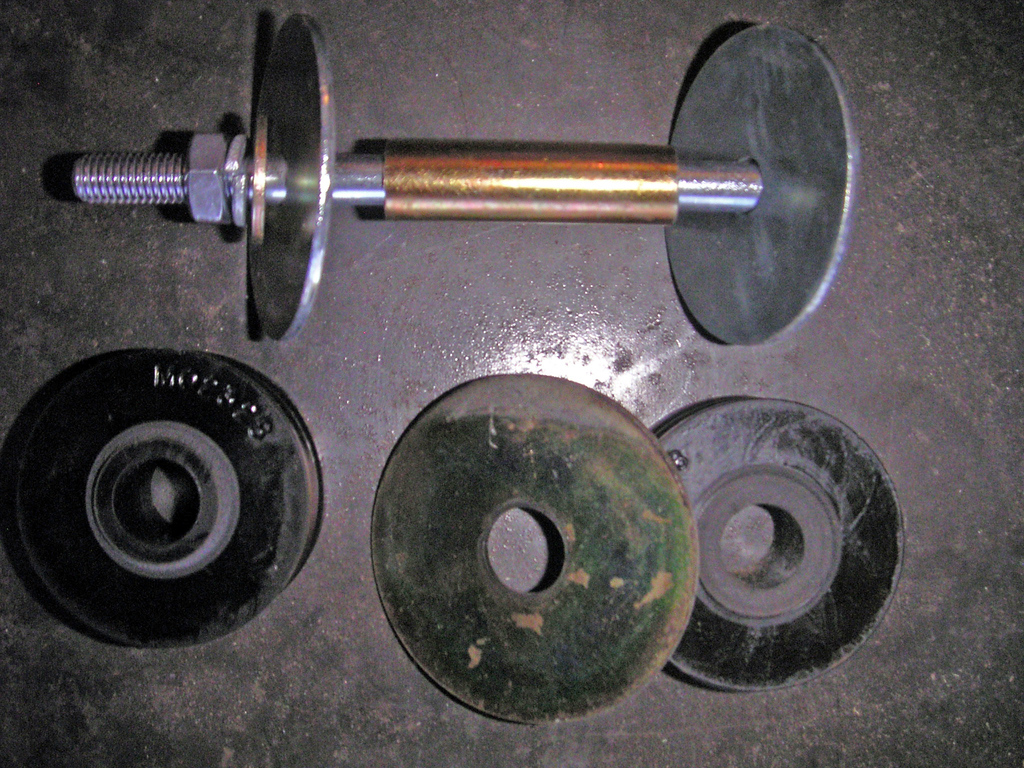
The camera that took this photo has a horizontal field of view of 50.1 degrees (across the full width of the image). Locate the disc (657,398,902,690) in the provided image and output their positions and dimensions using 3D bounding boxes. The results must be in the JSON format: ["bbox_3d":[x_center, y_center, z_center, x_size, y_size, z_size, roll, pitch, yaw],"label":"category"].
[{"bbox_3d":[0.061,0.040,0.284,0.073,0.029,0.073,0,90,-1],"label":"disc"}]

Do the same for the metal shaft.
[{"bbox_3d":[-0.018,-0.048,0.262,0.170,0.021,0.021,0,90,-1],"label":"metal shaft"}]

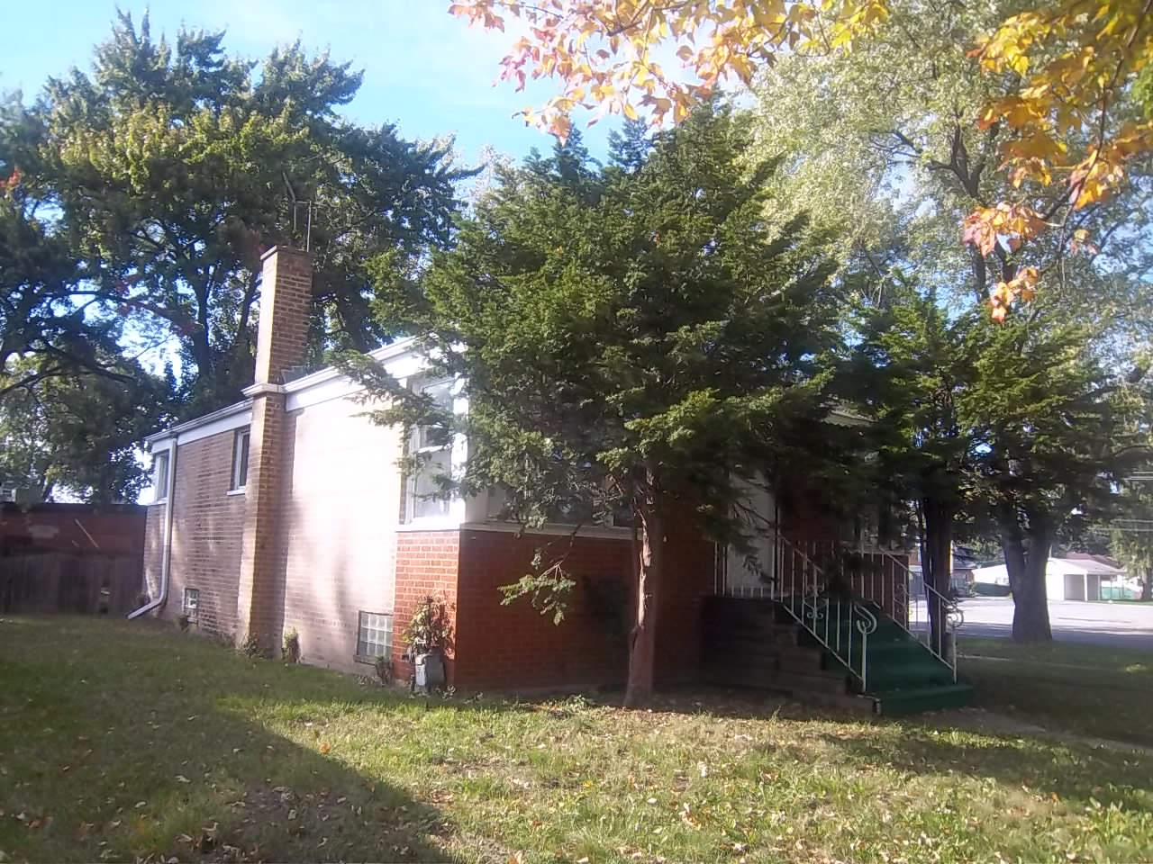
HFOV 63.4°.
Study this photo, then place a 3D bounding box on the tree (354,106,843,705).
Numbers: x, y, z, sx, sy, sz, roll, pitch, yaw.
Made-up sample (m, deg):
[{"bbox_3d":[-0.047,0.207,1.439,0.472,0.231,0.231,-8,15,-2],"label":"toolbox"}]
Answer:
[{"bbox_3d":[0.179,-0.351,8.290,4.200,5.470,3.800,1,-8,1],"label":"tree"}]

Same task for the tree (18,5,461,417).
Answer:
[{"bbox_3d":[-8.588,-2.643,23.005,11.800,14.055,10.800,4,-9,-21],"label":"tree"}]

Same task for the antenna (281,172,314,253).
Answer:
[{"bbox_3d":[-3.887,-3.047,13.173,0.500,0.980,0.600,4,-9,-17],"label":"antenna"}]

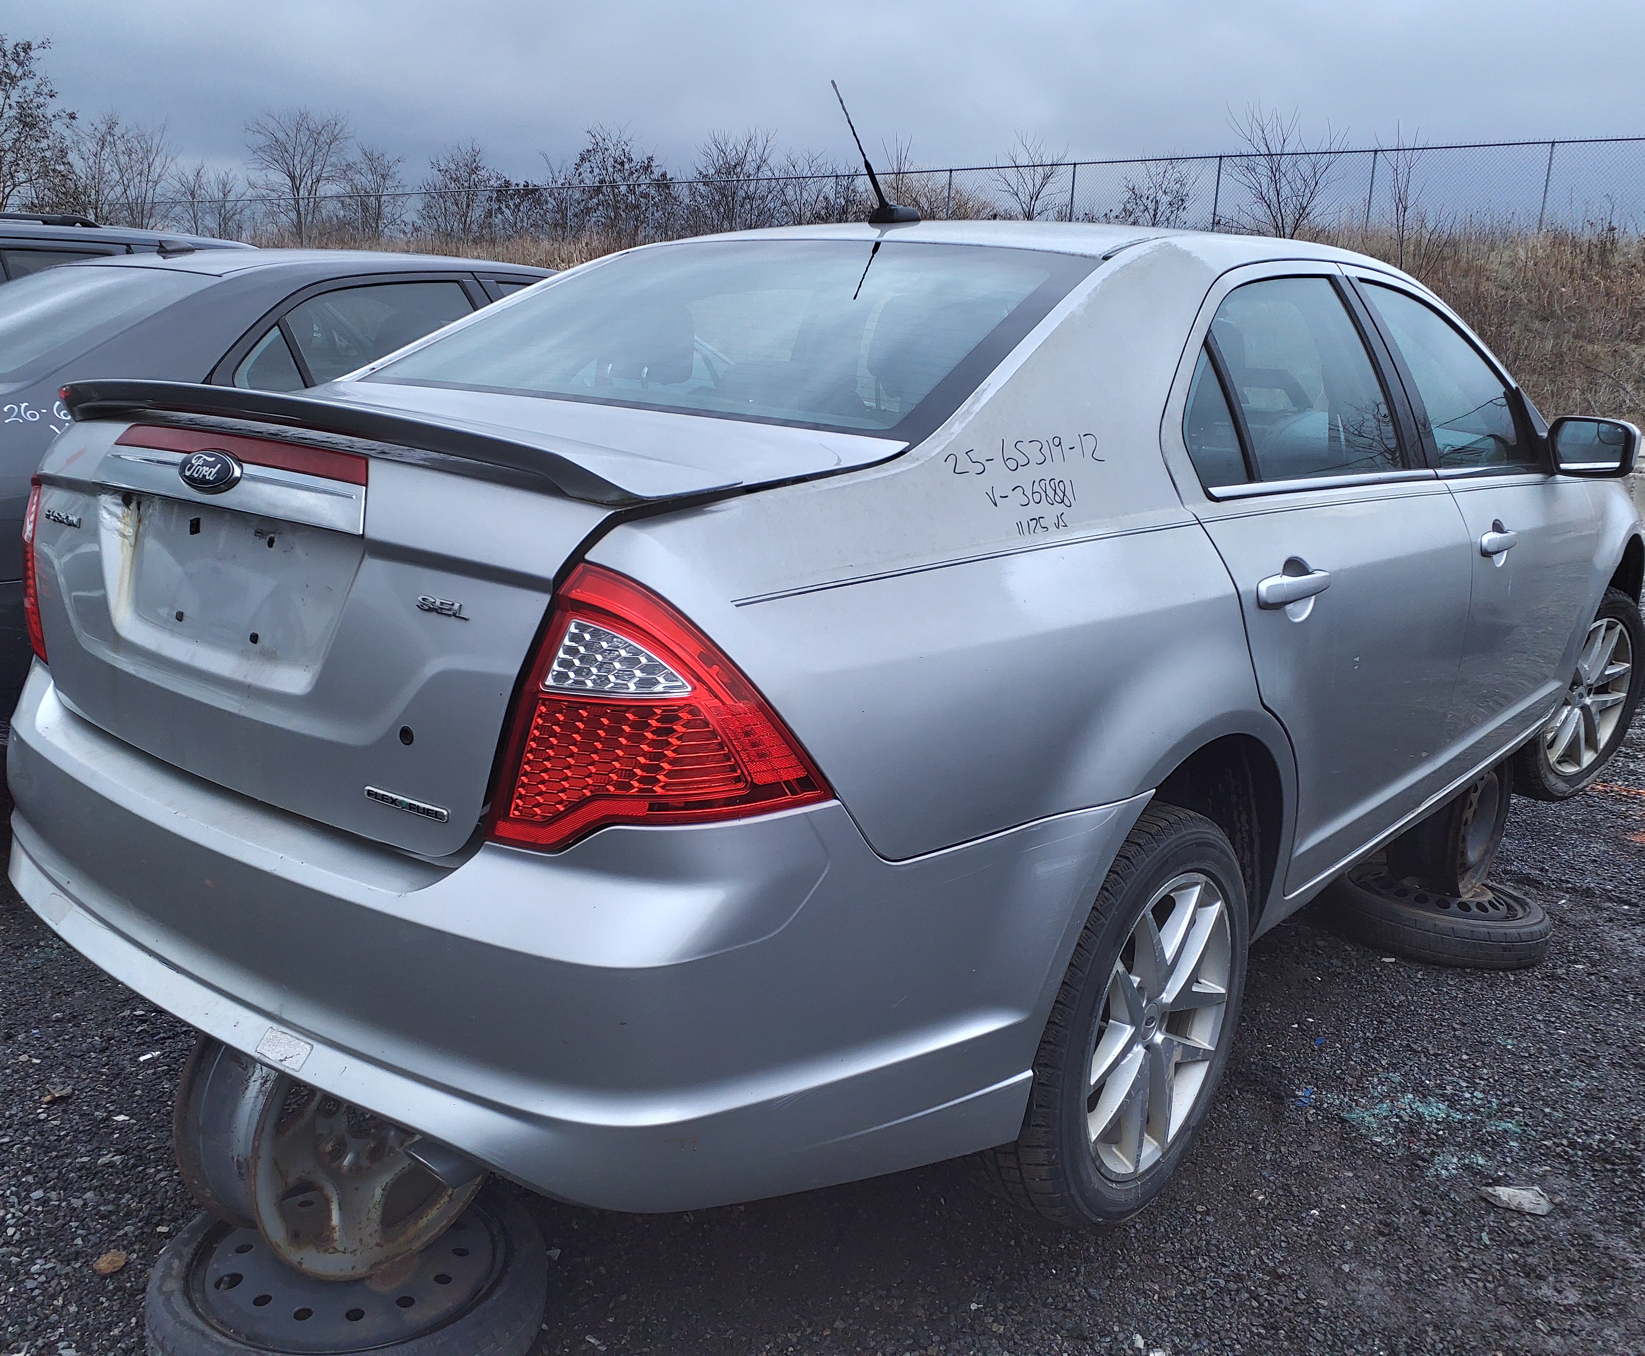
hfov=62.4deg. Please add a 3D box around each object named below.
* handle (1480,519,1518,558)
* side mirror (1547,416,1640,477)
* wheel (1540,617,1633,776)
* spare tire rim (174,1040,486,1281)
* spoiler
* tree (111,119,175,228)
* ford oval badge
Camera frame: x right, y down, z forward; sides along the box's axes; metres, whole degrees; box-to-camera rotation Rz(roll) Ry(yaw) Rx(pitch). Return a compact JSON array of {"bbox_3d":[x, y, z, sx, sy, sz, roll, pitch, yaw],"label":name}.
[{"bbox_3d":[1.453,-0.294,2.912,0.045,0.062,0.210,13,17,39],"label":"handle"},{"bbox_3d":[1.837,-0.551,3.249,0.198,0.143,0.125,13,17,39],"label":"side mirror"},{"bbox_3d":[2.240,0.036,4.128,0.465,0.465,0.180,-5,17,-34],"label":"wheel"},{"bbox_3d":[-0.674,0.612,1.953,0.187,0.428,0.428,3,10,36],"label":"spare tire rim"},{"bbox_3d":[-0.663,-0.326,1.748,1.270,0.090,0.250,13,17,39],"label":"spoiler"},{"bbox_3d":[-21.263,-15.539,42.500,2.100,4.000,2.100,3,11,0],"label":"tree"},{"bbox_3d":[-0.752,-0.254,1.655,0.146,0.057,0.012,13,2,39],"label":"ford oval badge"}]

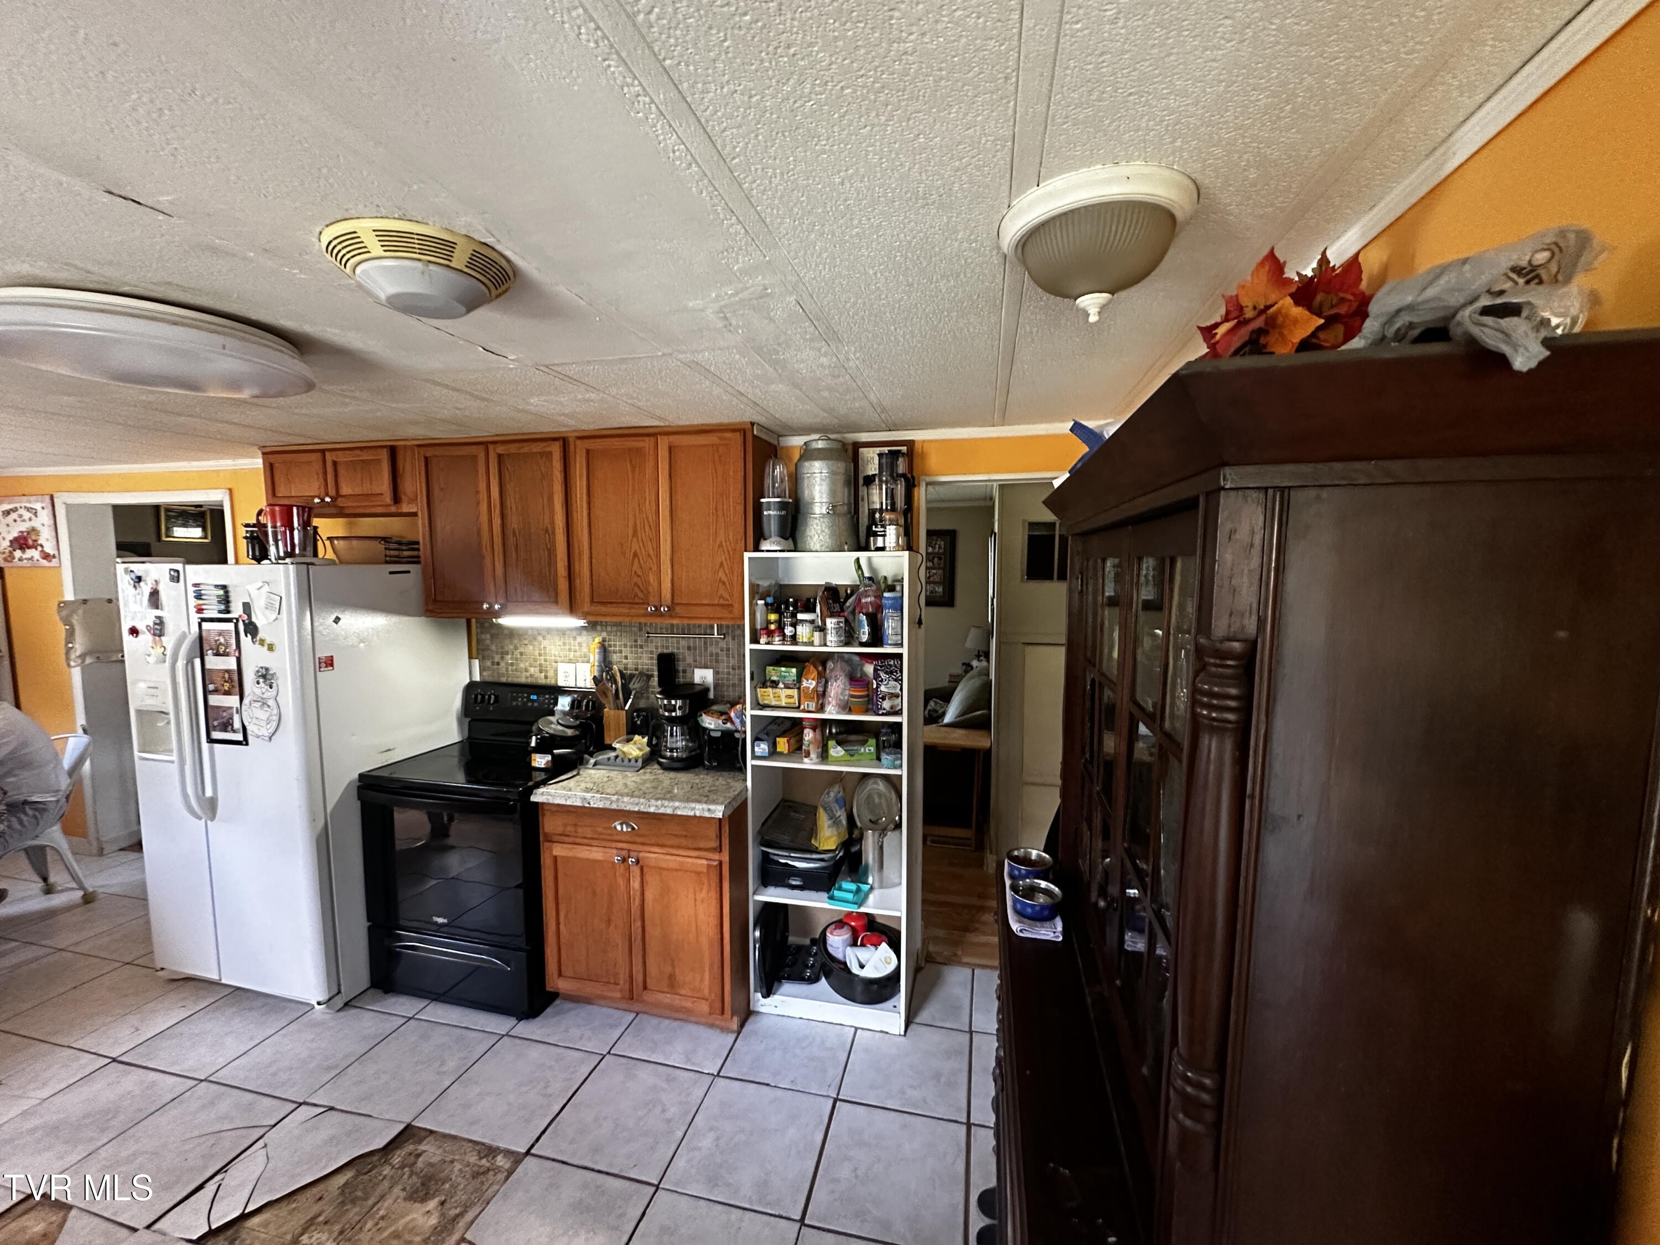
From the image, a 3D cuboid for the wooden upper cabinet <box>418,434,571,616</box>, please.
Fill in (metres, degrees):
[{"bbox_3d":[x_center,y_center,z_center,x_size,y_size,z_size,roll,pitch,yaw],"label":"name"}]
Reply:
[{"bbox_3d":[-1.444,-0.430,3.123,0.753,0.789,0.340,1,5,13],"label":"wooden upper cabinet"}]

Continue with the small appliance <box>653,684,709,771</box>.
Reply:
[{"bbox_3d":[-0.661,0.464,2.988,0.170,0.315,0.215,1,5,13],"label":"small appliance"}]

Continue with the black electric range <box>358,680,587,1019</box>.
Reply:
[{"bbox_3d":[-1.481,0.933,2.948,0.757,1.200,0.695,1,5,13],"label":"black electric range"}]

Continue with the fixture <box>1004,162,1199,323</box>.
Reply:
[{"bbox_3d":[0.412,-0.550,1.055,0.292,0.165,0.292,1,5,13],"label":"fixture"}]

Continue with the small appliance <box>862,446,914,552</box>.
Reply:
[{"bbox_3d":[0.220,-0.474,2.608,0.180,0.410,0.220,1,5,13],"label":"small appliance"}]

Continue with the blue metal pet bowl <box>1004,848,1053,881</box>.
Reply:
[{"bbox_3d":[0.556,0.683,1.872,0.126,0.047,0.126,1,5,13],"label":"blue metal pet bowl"}]

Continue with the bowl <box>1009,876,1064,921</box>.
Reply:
[{"bbox_3d":[0.501,0.675,1.629,0.127,0.047,0.127,1,5,13],"label":"bowl"}]

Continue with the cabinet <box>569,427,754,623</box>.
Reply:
[{"bbox_3d":[-0.673,-0.416,2.944,0.829,0.802,0.340,1,5,13],"label":"cabinet"}]

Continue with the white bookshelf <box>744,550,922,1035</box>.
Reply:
[{"bbox_3d":[0.026,0.640,2.732,0.620,1.836,0.370,1,5,13],"label":"white bookshelf"}]

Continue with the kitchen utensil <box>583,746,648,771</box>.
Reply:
[{"bbox_3d":[-0.935,0.596,2.952,0.250,0.070,0.130,2,5,18],"label":"kitchen utensil"}]

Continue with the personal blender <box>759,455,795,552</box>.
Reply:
[{"bbox_3d":[-0.208,-0.460,2.646,0.142,0.370,0.142,0,5,0],"label":"personal blender"}]

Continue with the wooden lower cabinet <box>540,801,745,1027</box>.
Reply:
[{"bbox_3d":[-0.697,1.104,2.928,0.809,0.865,0.638,1,5,13],"label":"wooden lower cabinet"}]

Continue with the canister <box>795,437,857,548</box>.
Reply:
[{"bbox_3d":[-0.025,-0.497,2.631,0.245,0.450,0.245,-1,5,-9],"label":"canister"}]

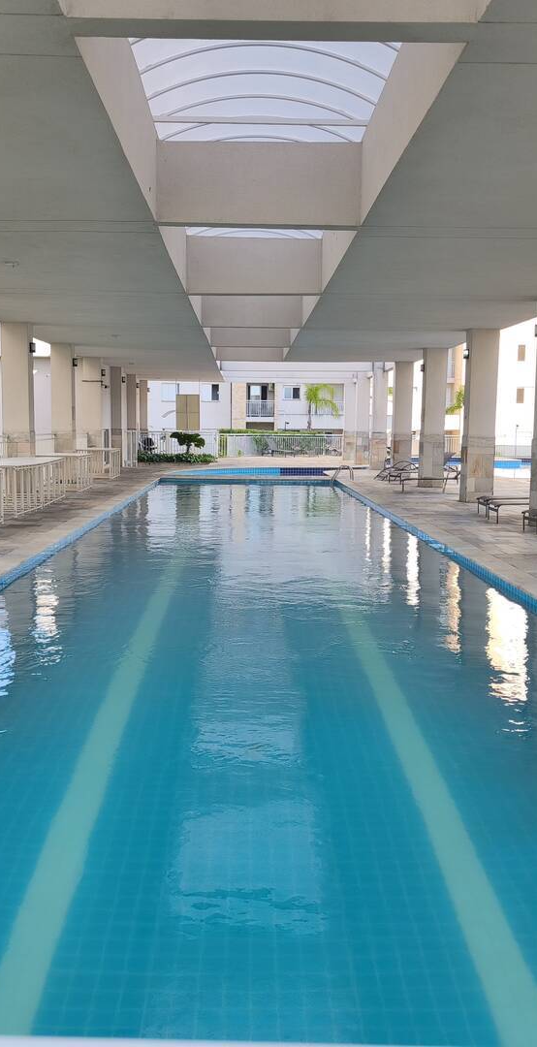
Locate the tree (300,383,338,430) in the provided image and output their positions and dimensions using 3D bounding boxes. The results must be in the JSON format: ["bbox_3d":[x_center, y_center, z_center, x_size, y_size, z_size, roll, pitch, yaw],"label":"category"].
[{"bbox_3d":[3.053,-6.074,54.761,2.155,4.355,2.155,0,6,-2],"label":"tree"}]

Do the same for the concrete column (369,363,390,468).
[{"bbox_3d":[3.978,-3.689,32.993,0.549,3.600,0.480,1,6,-1],"label":"concrete column"}]

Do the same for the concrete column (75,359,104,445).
[{"bbox_3d":[-5.736,-3.505,30.443,0.620,3.767,0.543,0,6,-2],"label":"concrete column"}]

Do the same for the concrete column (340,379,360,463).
[{"bbox_3d":[4.012,-5.049,45.491,0.640,3.968,0.540,1,6,-2],"label":"concrete column"}]

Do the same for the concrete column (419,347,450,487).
[{"bbox_3d":[4.562,-2.881,25.584,0.620,3.767,0.543,0,6,-2],"label":"concrete column"}]

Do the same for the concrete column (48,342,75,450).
[{"bbox_3d":[-5.572,-2.952,25.224,0.589,3.749,0.540,1,6,-2],"label":"concrete column"}]

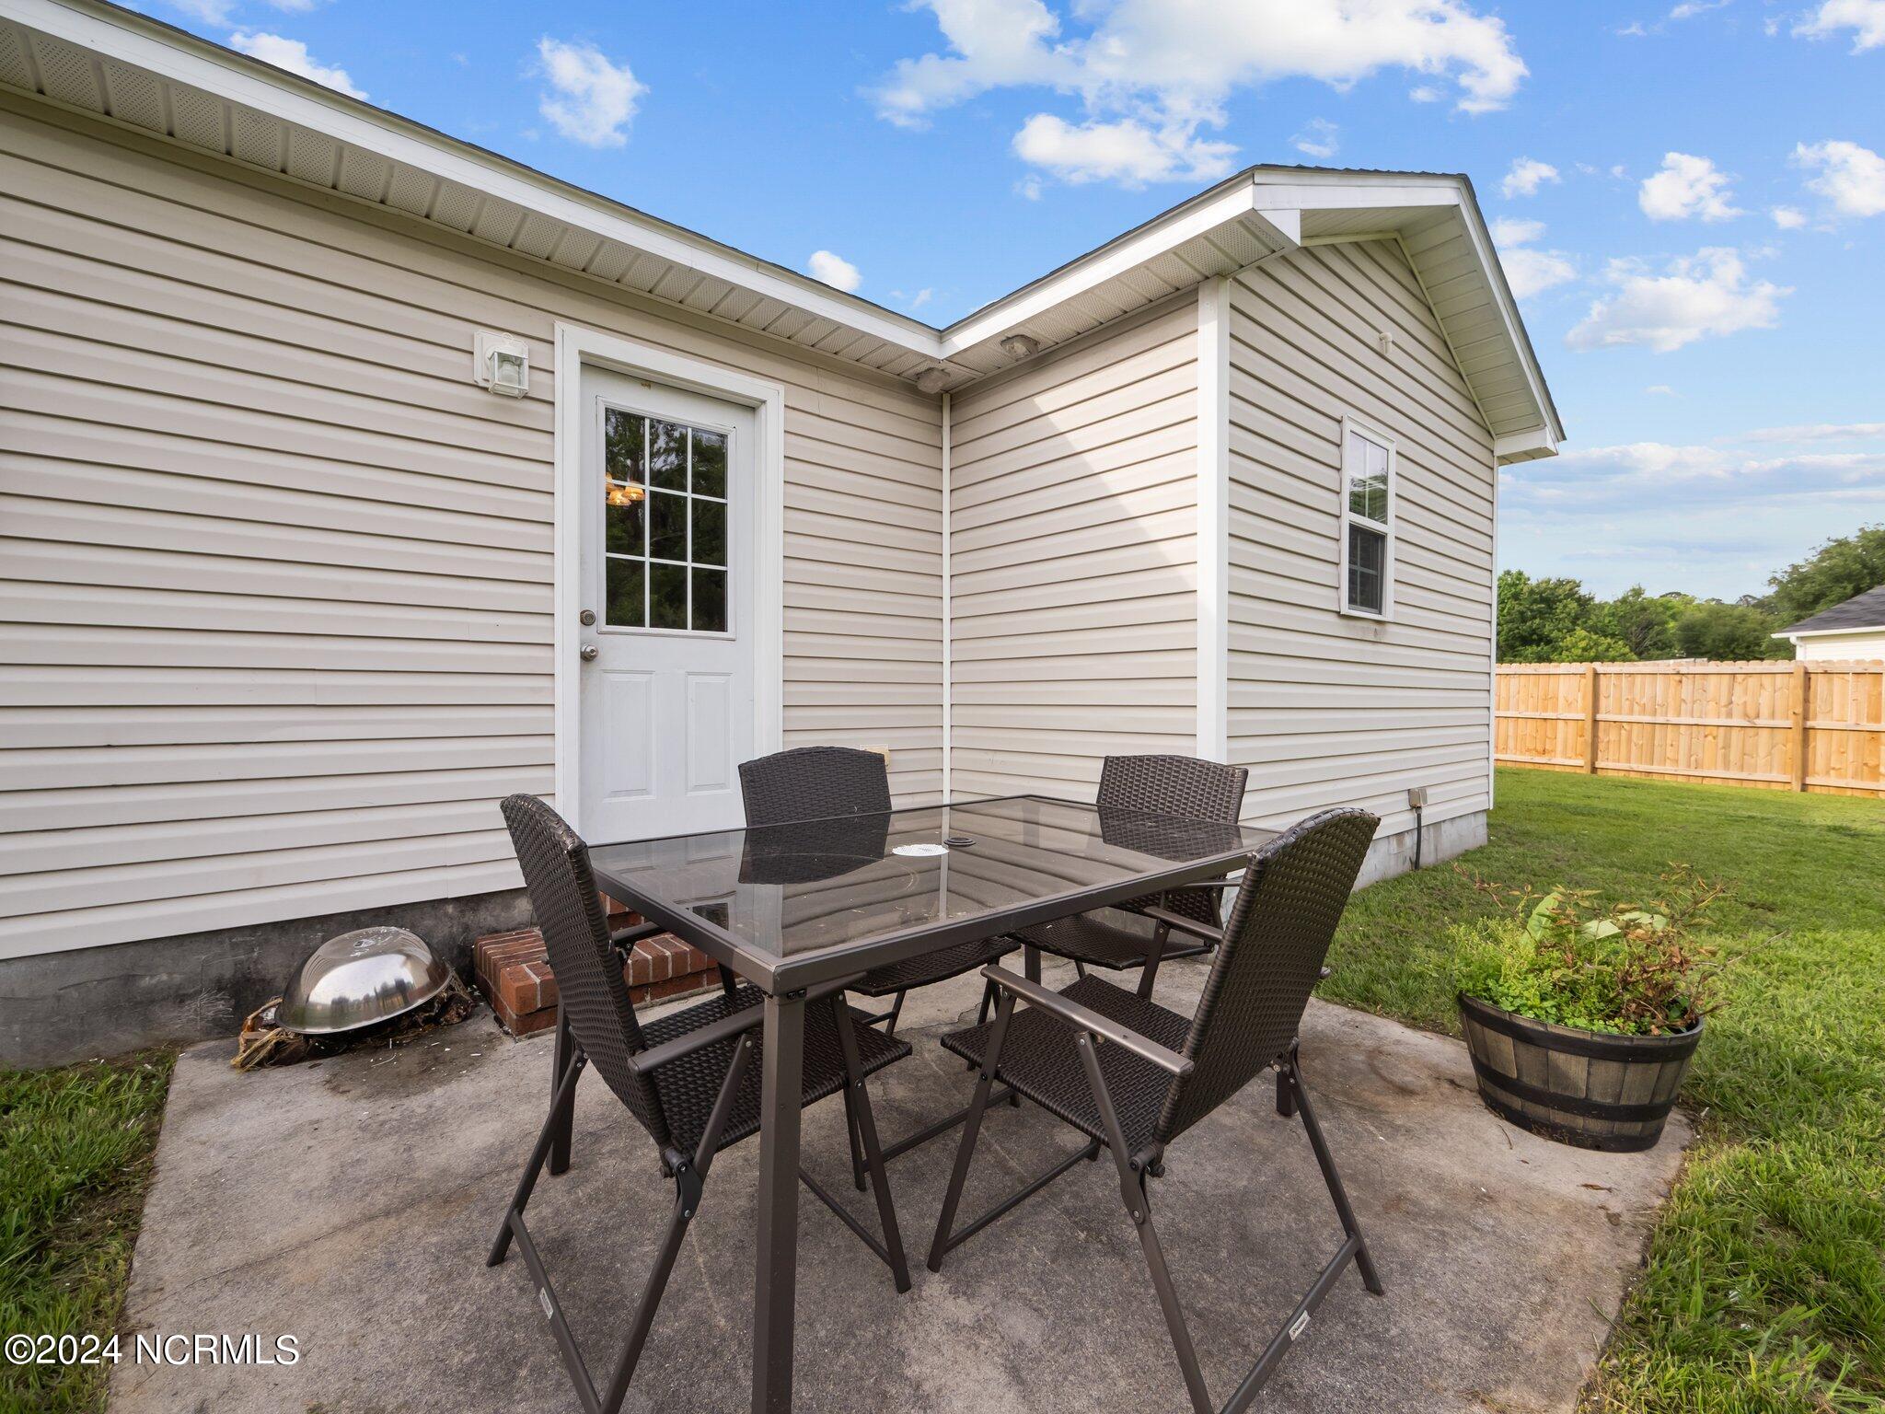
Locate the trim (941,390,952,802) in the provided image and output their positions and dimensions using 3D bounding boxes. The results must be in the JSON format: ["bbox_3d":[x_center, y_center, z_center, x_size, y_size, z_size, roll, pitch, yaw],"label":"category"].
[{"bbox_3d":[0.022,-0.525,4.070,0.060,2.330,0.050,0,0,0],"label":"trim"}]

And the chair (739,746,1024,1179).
[{"bbox_3d":[-0.178,0.579,2.010,0.600,0.900,0.620,0,0,-43],"label":"chair"}]

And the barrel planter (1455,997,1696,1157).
[{"bbox_3d":[1.652,0.914,2.010,0.505,0.290,0.505,0,0,0],"label":"barrel planter"}]

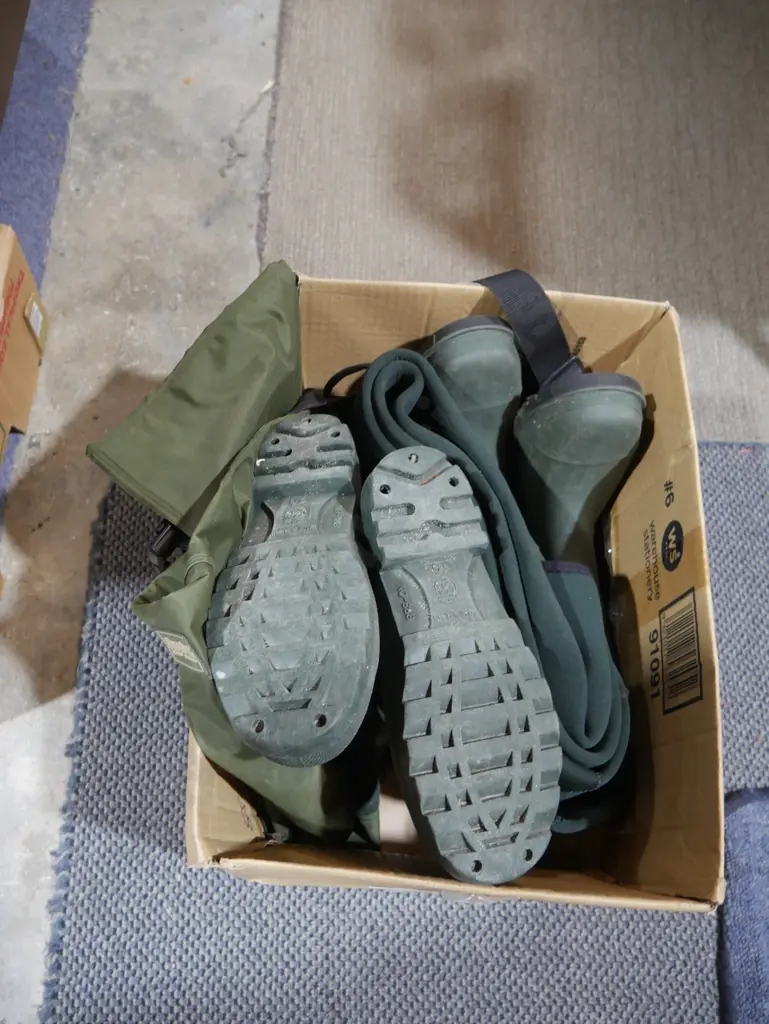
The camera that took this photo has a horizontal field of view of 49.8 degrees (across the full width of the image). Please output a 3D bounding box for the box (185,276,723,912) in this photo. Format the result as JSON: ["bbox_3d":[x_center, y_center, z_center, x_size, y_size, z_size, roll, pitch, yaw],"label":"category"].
[{"bbox_3d":[0.055,0.083,0.768,0.355,0.305,0.475,6,68,-2],"label":"box"}]

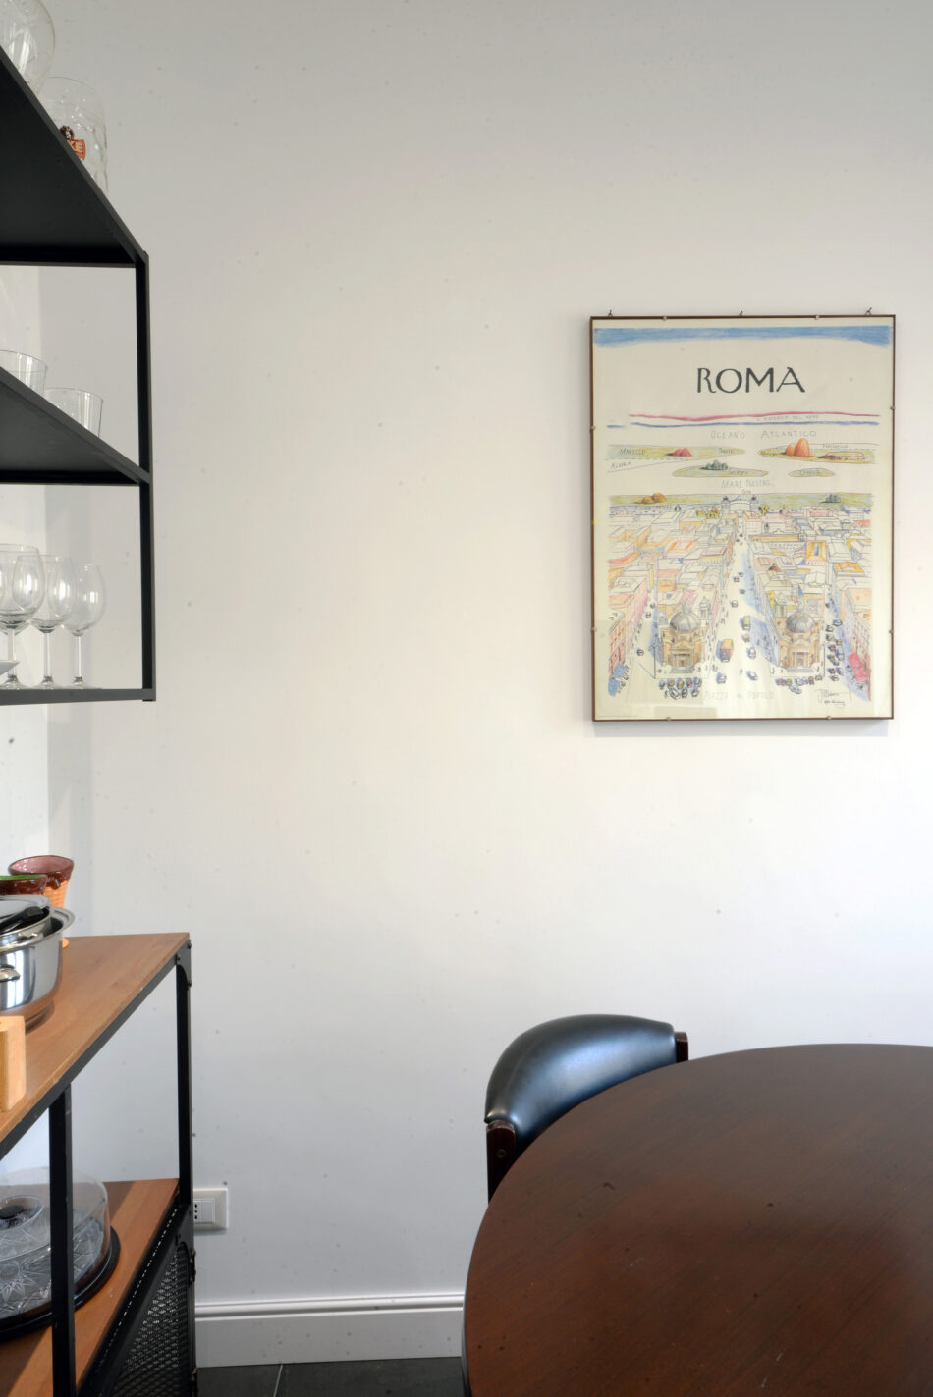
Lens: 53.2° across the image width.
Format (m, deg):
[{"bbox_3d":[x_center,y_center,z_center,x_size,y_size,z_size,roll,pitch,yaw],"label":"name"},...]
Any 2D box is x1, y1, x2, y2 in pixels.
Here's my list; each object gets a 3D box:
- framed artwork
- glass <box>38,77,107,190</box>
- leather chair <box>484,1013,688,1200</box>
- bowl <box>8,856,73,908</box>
[{"bbox_3d":[0.542,-0.350,1.832,0.594,0.784,0.025,0,1,-1],"label":"framed artwork"},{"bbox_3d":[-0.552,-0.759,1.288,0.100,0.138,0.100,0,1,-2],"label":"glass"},{"bbox_3d":[0.302,0.933,1.394,0.500,0.760,0.495,1,2,45],"label":"leather chair"},{"bbox_3d":[-0.636,0.309,1.393,0.097,0.122,0.097,0,1,-2],"label":"bowl"}]

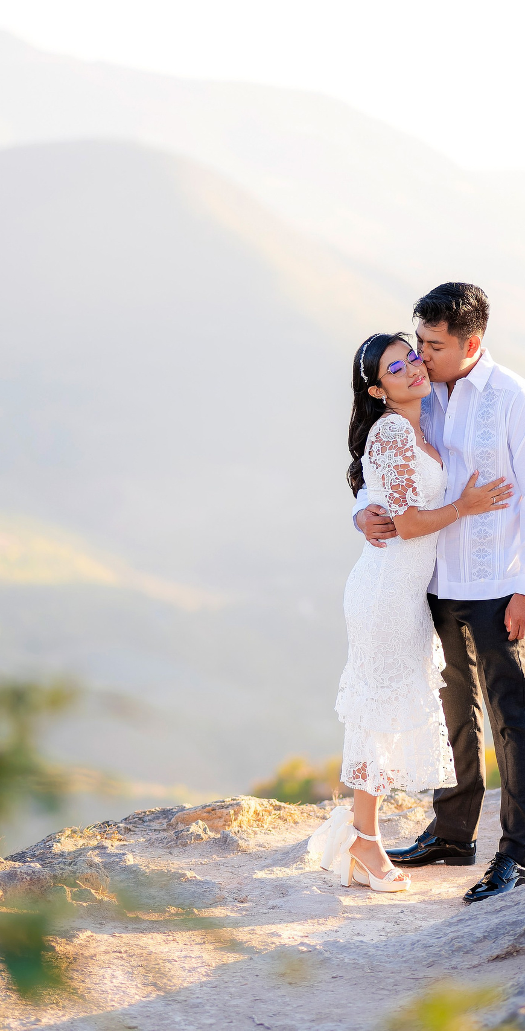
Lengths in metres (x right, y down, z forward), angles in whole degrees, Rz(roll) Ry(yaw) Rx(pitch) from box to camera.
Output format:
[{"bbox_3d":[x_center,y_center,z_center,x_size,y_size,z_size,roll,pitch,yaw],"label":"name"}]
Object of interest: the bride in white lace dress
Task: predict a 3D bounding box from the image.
[{"bbox_3d":[0.419,0.272,10.330,0.560,1.570,0.460,1,3,24],"label":"bride in white lace dress"}]

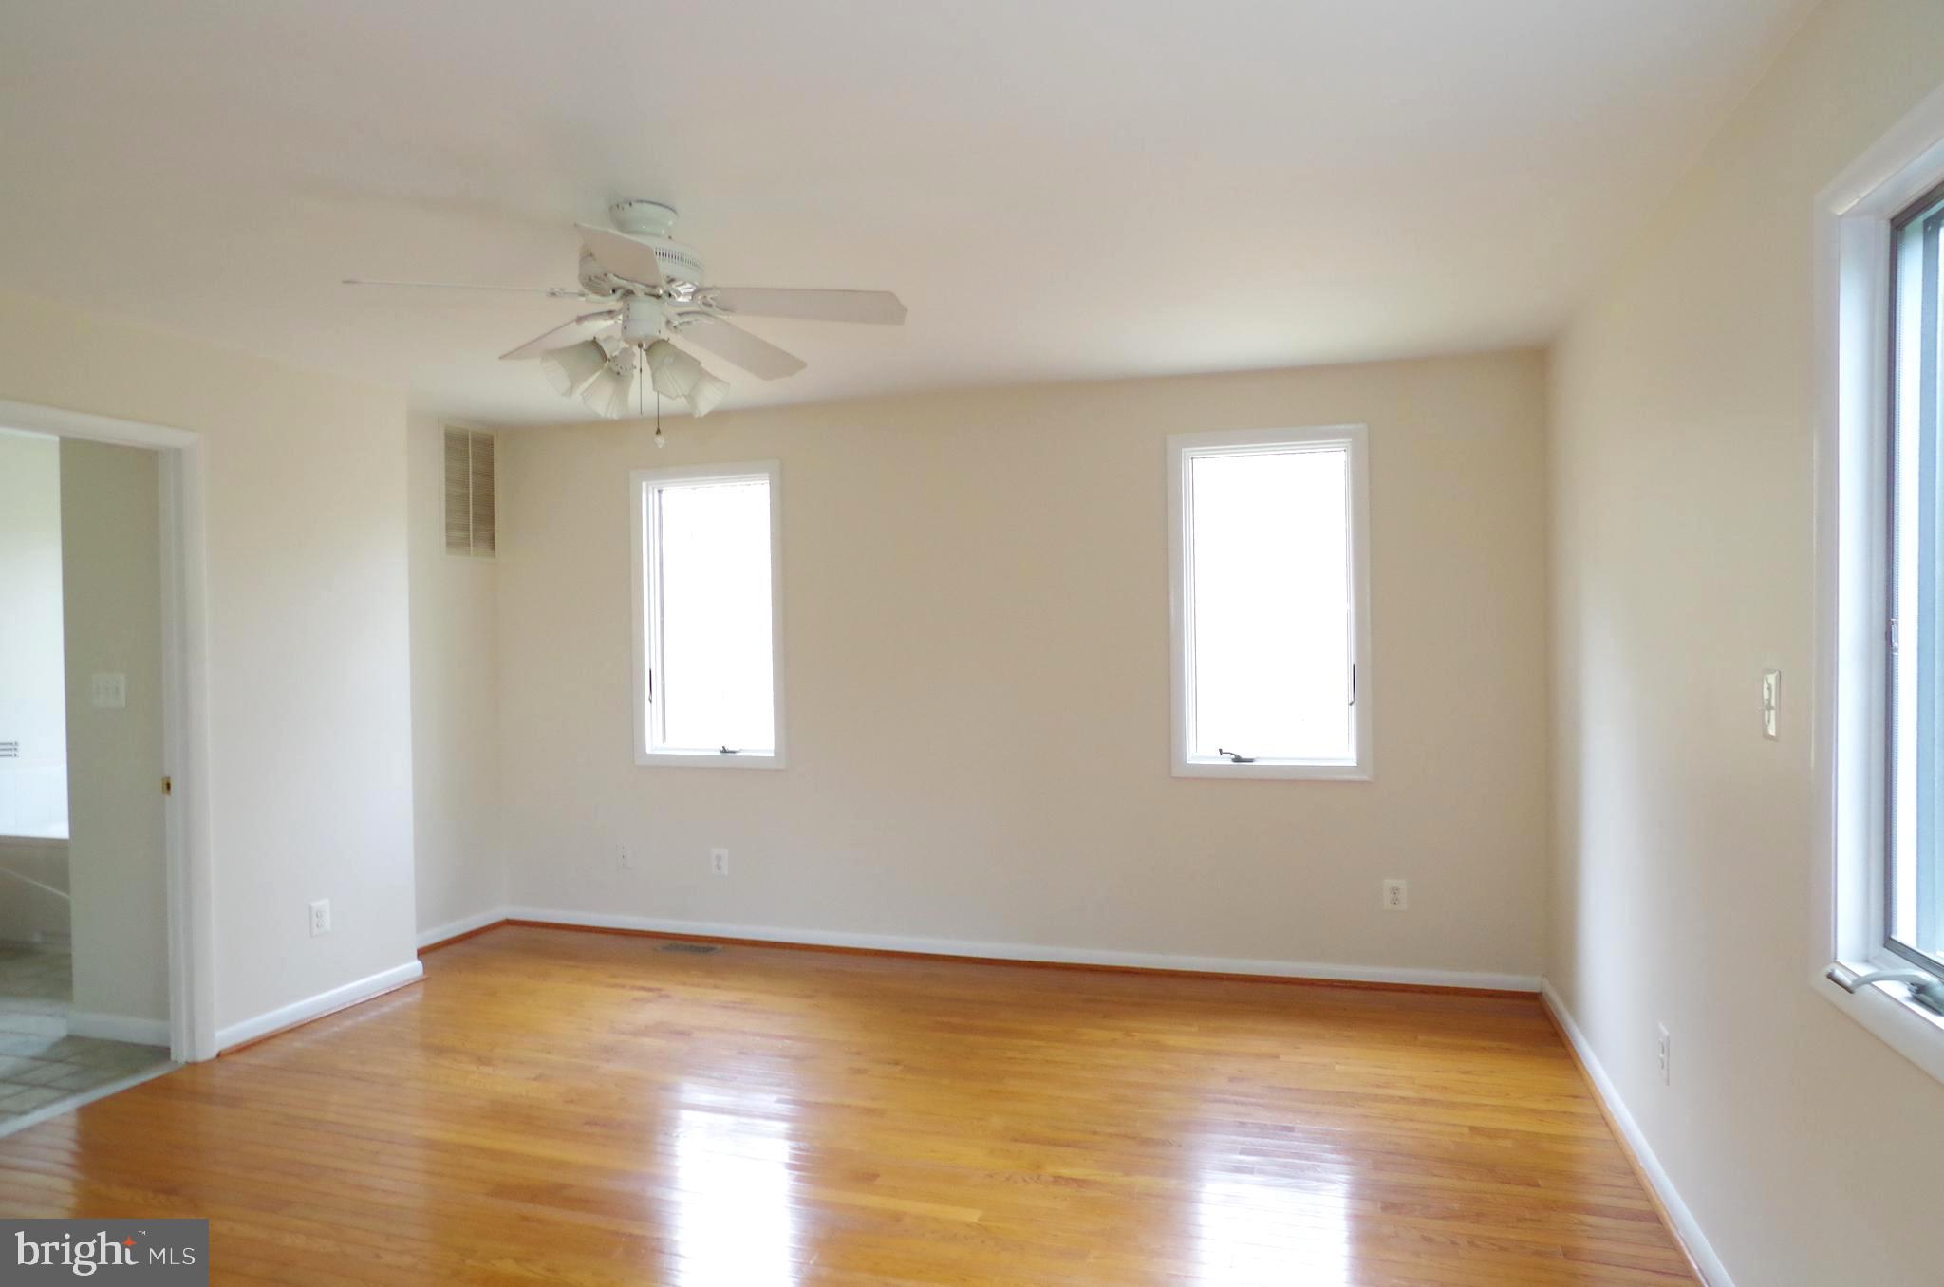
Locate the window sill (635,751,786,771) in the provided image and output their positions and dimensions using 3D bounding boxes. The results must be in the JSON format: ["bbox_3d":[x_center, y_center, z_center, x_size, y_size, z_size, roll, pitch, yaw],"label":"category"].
[{"bbox_3d":[-1.218,0.548,5.295,0.790,0.068,0.060,-1,0,17],"label":"window sill"}]

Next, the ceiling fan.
[{"bbox_3d":[-0.792,-0.825,2.823,1.280,0.467,1.280,-1,0,17],"label":"ceiling fan"}]

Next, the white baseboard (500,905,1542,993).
[{"bbox_3d":[-0.063,1.323,4.937,4.631,0.088,0.025,-1,0,17],"label":"white baseboard"}]

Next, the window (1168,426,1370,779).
[{"bbox_3d":[1.194,-0.153,4.562,0.785,1.405,0.090,-1,0,17],"label":"window"}]

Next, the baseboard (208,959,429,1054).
[{"bbox_3d":[-2.425,1.359,4.274,0.022,0.088,0.944,-1,0,17],"label":"baseboard"}]

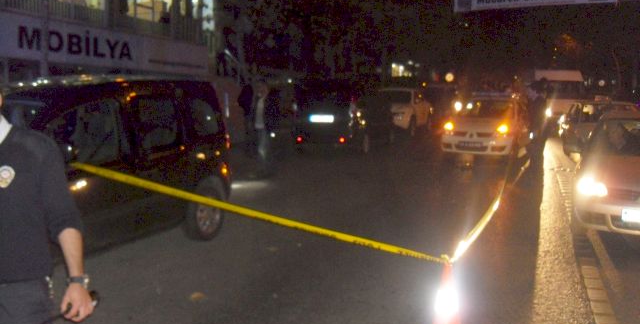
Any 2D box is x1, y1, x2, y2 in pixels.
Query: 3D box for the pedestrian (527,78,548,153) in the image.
[{"bbox_3d":[5.109,-1.059,14.800,0.520,1.770,0.360,4,7,18],"label":"pedestrian"}]

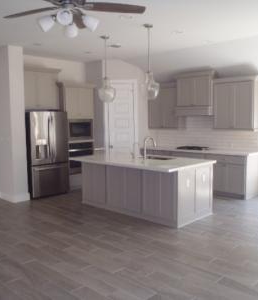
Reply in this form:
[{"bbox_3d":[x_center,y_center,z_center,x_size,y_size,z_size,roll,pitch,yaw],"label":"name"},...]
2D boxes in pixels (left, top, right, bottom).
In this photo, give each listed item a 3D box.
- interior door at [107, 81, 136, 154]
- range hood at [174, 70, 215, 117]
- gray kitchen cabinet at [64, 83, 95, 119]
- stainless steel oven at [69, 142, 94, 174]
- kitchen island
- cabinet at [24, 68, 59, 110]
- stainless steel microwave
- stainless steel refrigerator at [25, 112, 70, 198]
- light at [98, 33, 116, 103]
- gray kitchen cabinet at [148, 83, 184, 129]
[{"bbox_3d":[-0.181,-0.374,8.044,0.680,2.500,0.070,-1,5,-4],"label":"interior door"},{"bbox_3d":[1.585,-1.272,7.452,0.971,0.975,0.454,4,7,43],"label":"range hood"},{"bbox_3d":[-1.356,-1.177,7.821,0.640,0.835,0.870,4,7,43],"label":"gray kitchen cabinet"},{"bbox_3d":[-1.322,0.177,7.920,0.600,0.740,0.760,4,7,43],"label":"stainless steel oven"},{"bbox_3d":[0.188,0.619,5.946,2.390,0.915,1.340,4,7,43],"label":"kitchen island"},{"bbox_3d":[-2.018,-1.312,7.005,0.503,0.850,0.920,4,7,43],"label":"cabinet"},{"bbox_3d":[-1.326,-0.500,7.855,0.550,0.500,0.760,4,7,43],"label":"stainless steel microwave"},{"bbox_3d":[-1.898,0.096,6.957,0.800,1.790,0.900,4,7,43],"label":"stainless steel refrigerator"},{"bbox_3d":[-0.412,-1.423,5.764,0.320,1.174,0.320,-1,5,0],"label":"light"},{"bbox_3d":[0.947,-1.065,8.140,0.916,1.085,0.345,4,7,43],"label":"gray kitchen cabinet"}]

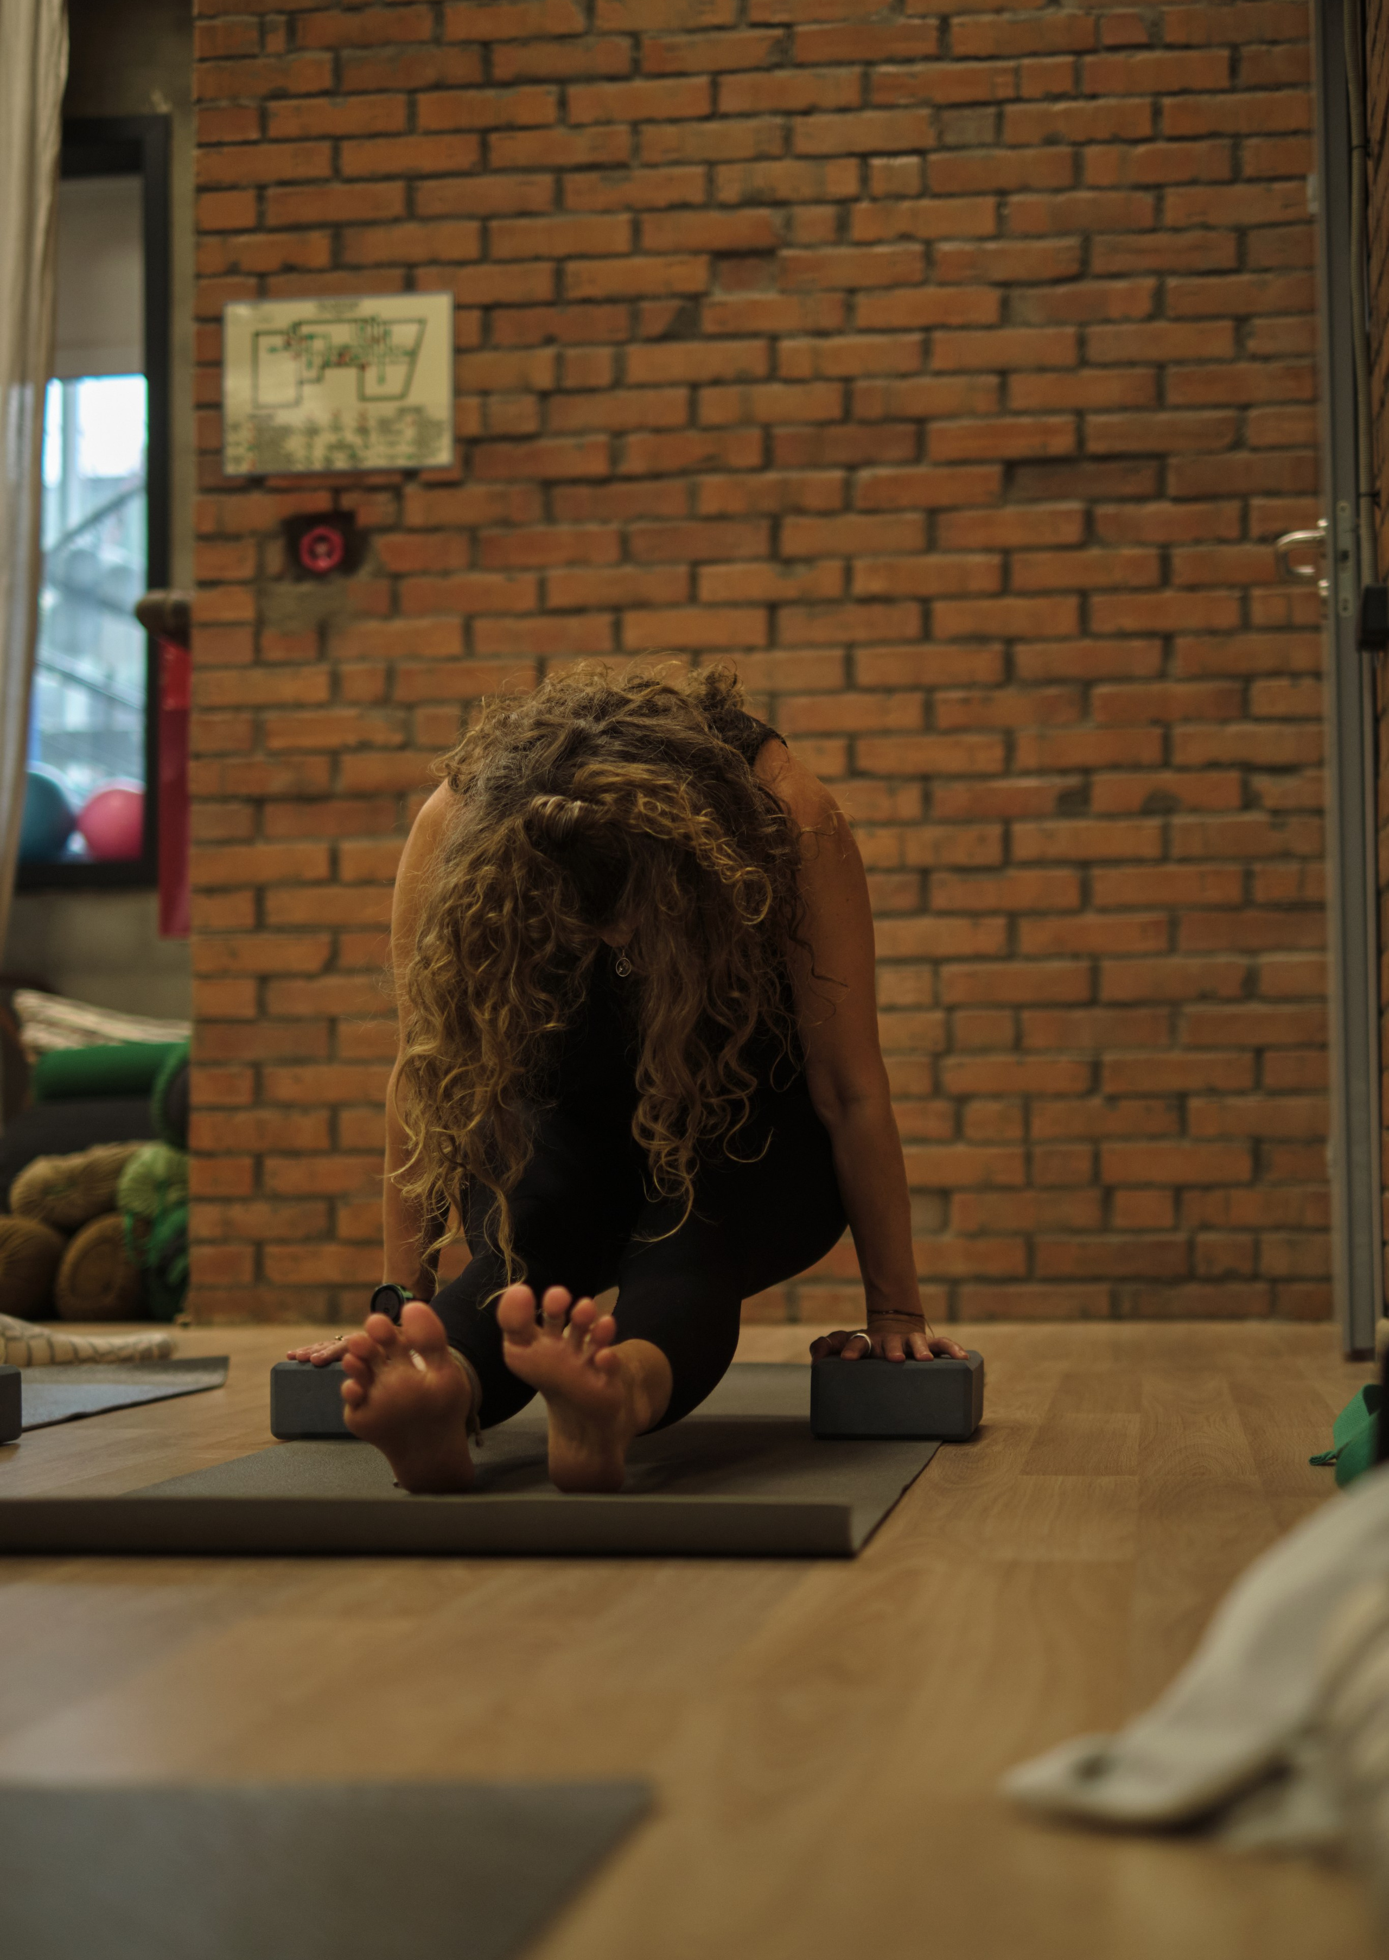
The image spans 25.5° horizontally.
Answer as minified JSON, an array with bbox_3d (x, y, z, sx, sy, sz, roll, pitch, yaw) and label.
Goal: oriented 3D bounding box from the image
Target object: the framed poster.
[{"bbox_3d":[-0.609,-1.016,5.237,0.400,0.300,0.020,-1,-4,7],"label":"framed poster"}]

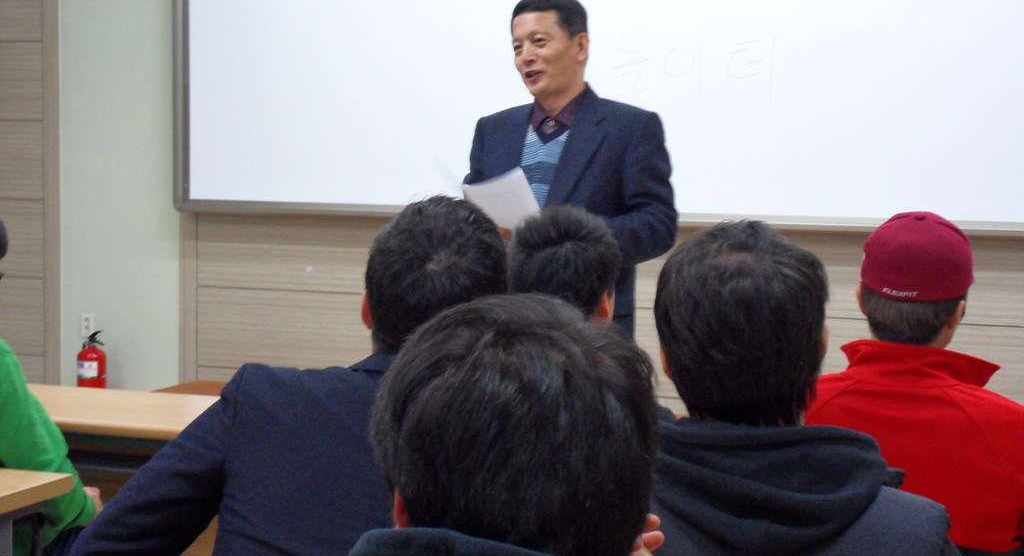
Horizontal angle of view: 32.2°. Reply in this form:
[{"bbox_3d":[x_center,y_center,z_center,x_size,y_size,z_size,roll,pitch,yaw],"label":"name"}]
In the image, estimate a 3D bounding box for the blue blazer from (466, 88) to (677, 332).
[{"bbox_3d":[0.125,-0.090,4.140,0.540,0.730,0.380,3,5,23],"label":"blue blazer"}]

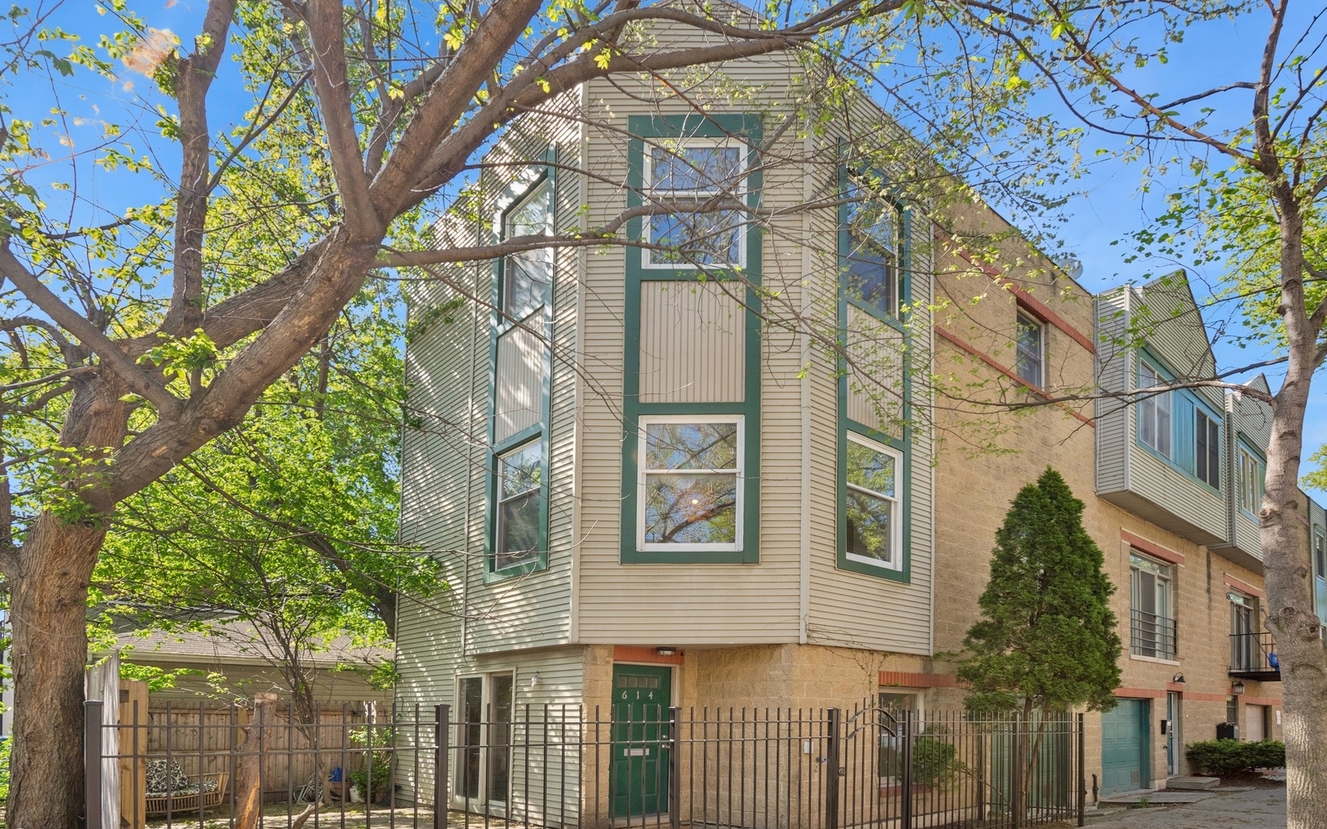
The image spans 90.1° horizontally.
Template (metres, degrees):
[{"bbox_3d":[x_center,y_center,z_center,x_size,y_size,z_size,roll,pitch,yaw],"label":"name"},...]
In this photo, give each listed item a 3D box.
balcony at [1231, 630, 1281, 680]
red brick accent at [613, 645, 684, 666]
[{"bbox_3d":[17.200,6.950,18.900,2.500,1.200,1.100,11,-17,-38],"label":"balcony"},{"bbox_3d":[-0.190,3.180,8.750,1.080,0.210,0.100,9,-15,-32],"label":"red brick accent"}]

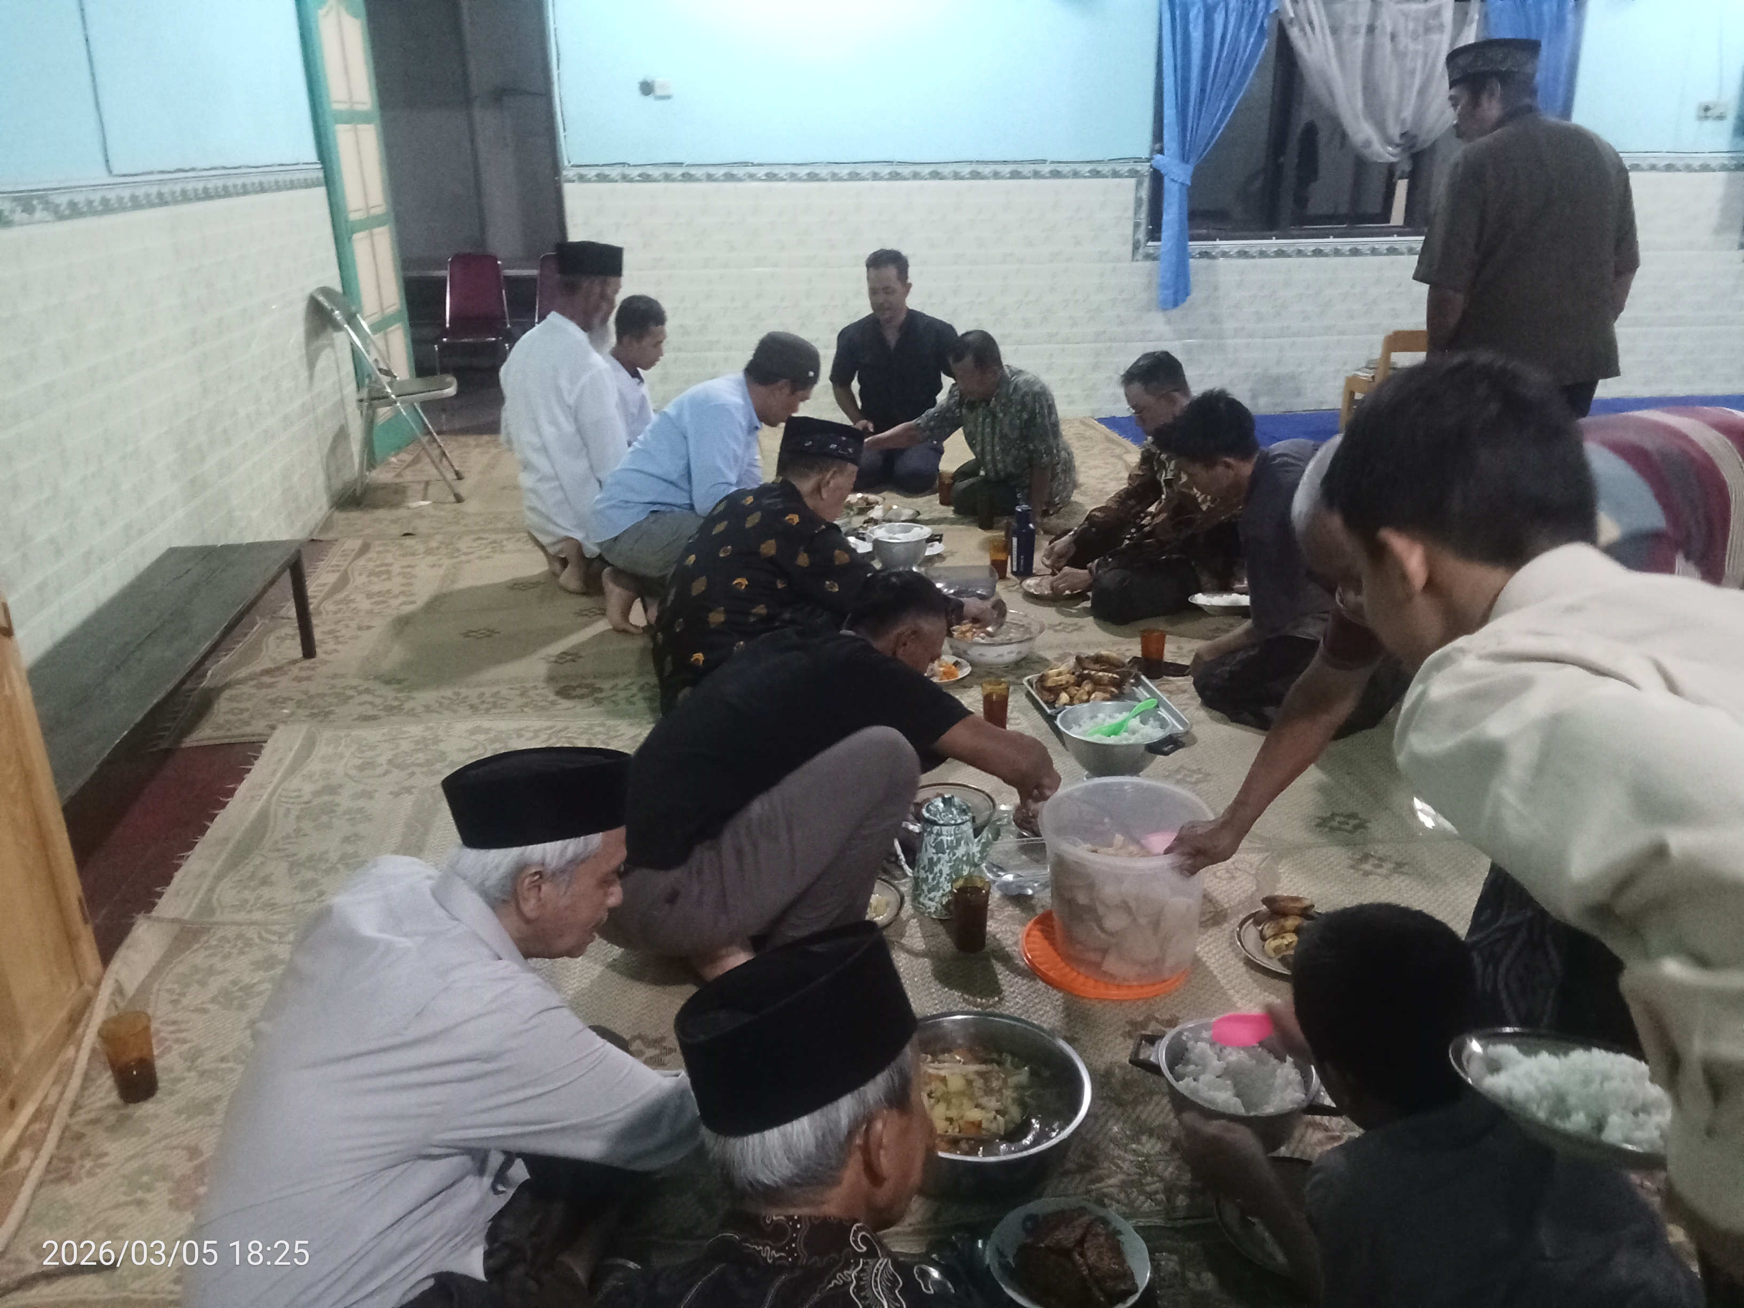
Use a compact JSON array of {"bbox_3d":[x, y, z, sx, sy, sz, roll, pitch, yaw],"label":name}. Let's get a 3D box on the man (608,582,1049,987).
[{"bbox_3d":[-0.056,0.187,2.400,0.850,0.680,0.520,-8,22,-19],"label":"man"}]

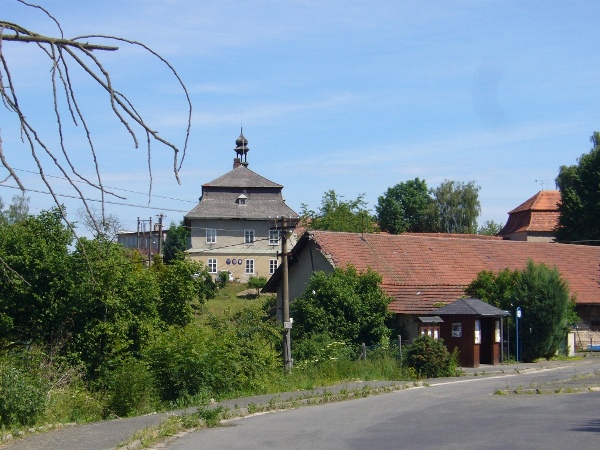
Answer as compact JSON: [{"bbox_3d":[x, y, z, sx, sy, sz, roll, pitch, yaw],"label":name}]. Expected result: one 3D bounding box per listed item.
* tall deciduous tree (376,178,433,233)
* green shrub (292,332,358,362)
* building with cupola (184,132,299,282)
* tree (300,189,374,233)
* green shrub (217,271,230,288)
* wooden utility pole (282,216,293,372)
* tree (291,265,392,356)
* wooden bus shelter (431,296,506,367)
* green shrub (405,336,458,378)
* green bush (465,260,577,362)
[{"bbox_3d":[11.593,1.069,142.285,6.210,12.520,6.200,0,-4,0],"label":"tall deciduous tree"},{"bbox_3d":[1.118,5.416,56.257,2.890,1.400,2.000,0,-4,0],"label":"green shrub"},{"bbox_3d":[-6.962,-1.820,154.492,13.100,17.900,13.500,0,-4,-5],"label":"building with cupola"},{"bbox_3d":[3.280,1.486,112.179,6.470,9.400,6.000,0,-4,0],"label":"tree"},{"bbox_3d":[-7.392,5.290,123.938,1.350,1.790,1.400,0,-4,0],"label":"green shrub"},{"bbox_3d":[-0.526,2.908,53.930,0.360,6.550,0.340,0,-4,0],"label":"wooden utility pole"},{"bbox_3d":[2.001,4.238,61.855,4.920,4.670,4.400,0,-4,0],"label":"tree"},{"bbox_3d":[7.777,4.900,58.425,2.350,3.080,4.400,-2,-5,25],"label":"wooden bus shelter"},{"bbox_3d":[5.153,5.191,50.258,2.120,1.640,1.900,0,-4,0],"label":"green shrub"},{"bbox_3d":[11.065,4.240,64.361,5.500,5.200,4.500,-1,-4,12],"label":"green bush"}]

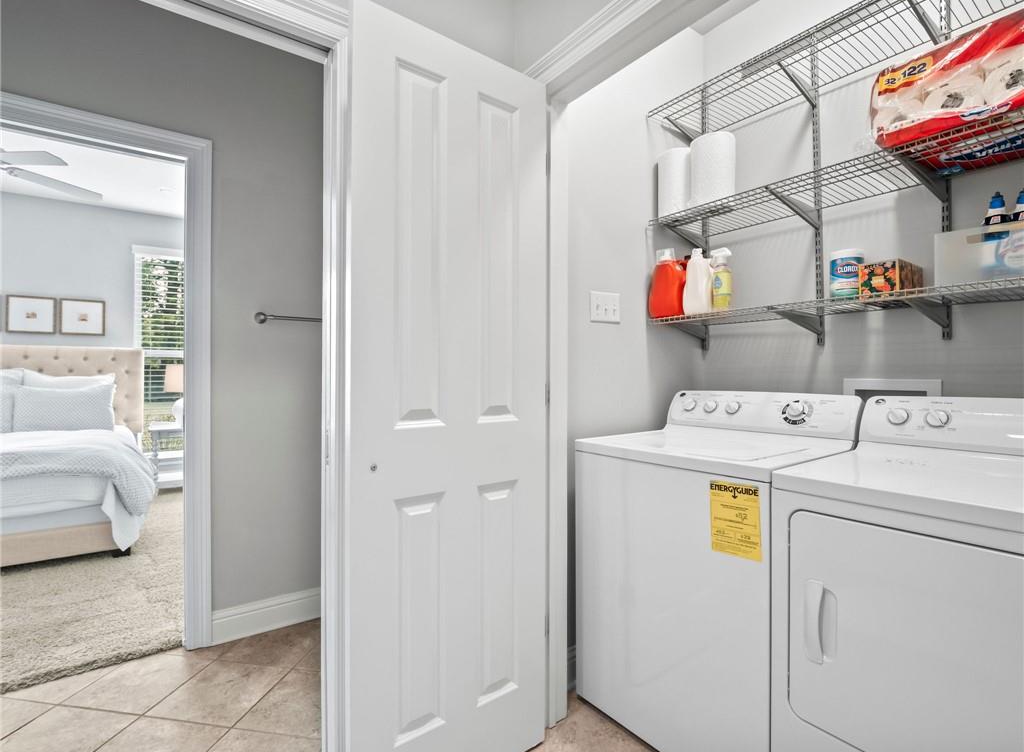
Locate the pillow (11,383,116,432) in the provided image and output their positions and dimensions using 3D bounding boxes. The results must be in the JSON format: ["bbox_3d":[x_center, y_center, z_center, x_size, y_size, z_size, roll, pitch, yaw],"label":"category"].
[{"bbox_3d":[-3.948,0.267,4.189,0.660,0.440,0.170,0,-15,-35],"label":"pillow"}]

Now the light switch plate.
[{"bbox_3d":[0.371,-0.275,1.880,0.163,0.116,0.012,0,0,-37],"label":"light switch plate"}]

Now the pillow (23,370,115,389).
[{"bbox_3d":[-4.054,0.229,4.319,0.690,0.510,0.170,0,-10,-36],"label":"pillow"}]

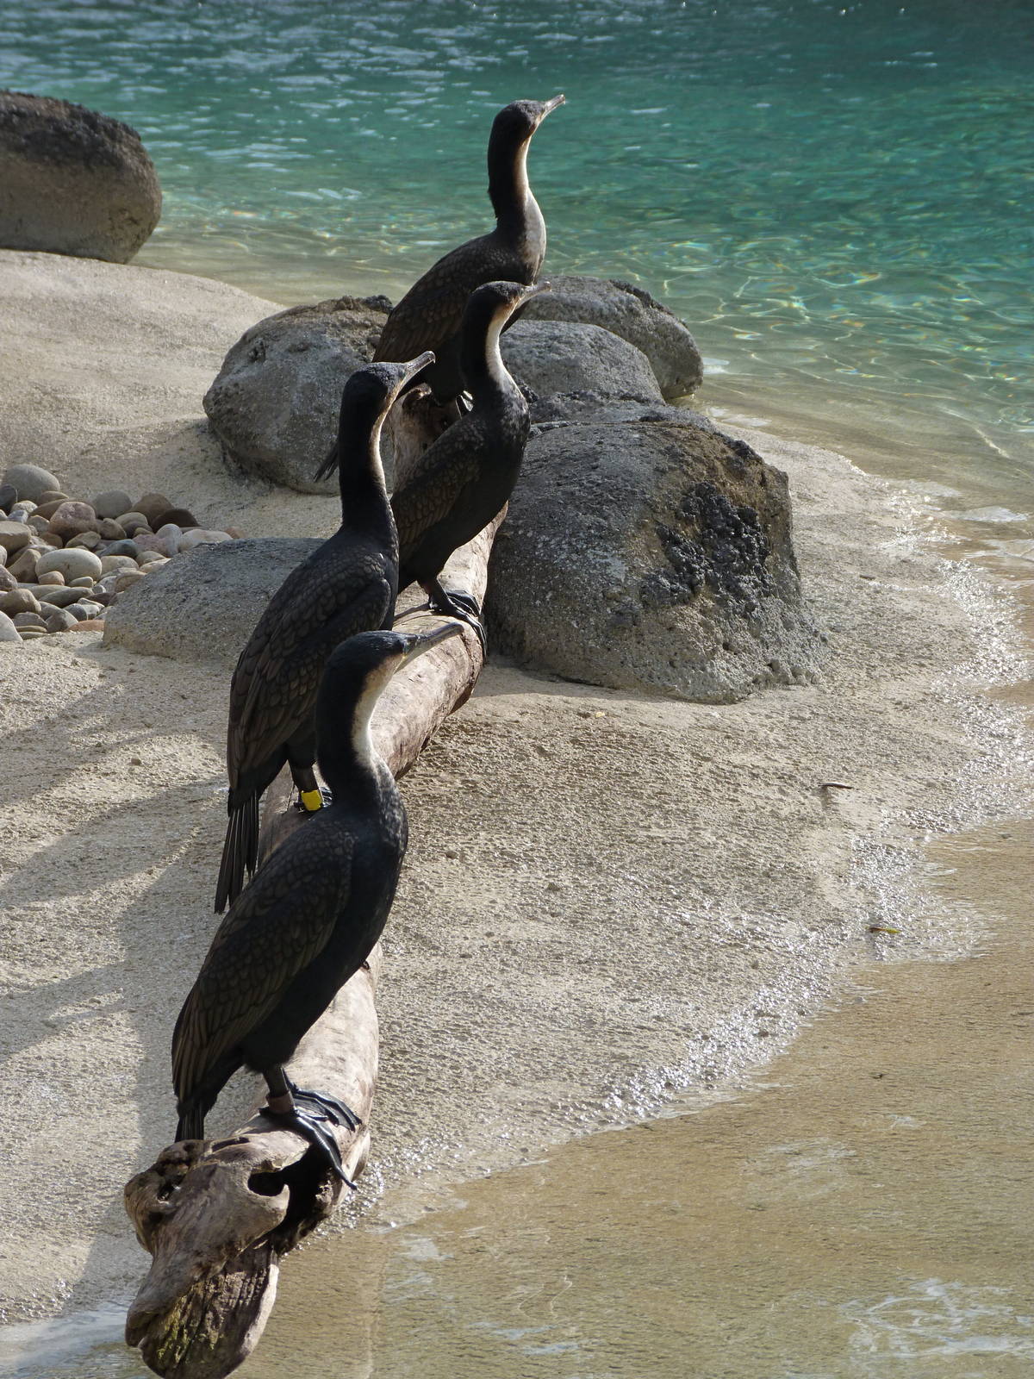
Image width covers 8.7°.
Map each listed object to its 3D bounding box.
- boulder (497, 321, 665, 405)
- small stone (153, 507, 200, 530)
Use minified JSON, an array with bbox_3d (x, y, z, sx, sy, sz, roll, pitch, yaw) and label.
[{"bbox_3d":[0.086,-0.542,11.900,0.360,0.230,0.340,0,11,0],"label":"boulder"},{"bbox_3d":[-0.560,-0.278,11.125,0.081,0.043,0.065,0,11,0],"label":"small stone"}]

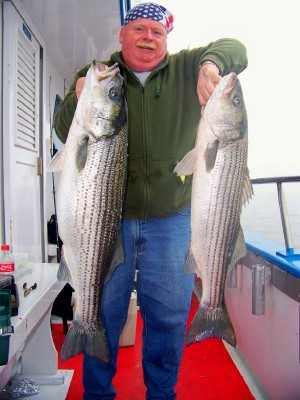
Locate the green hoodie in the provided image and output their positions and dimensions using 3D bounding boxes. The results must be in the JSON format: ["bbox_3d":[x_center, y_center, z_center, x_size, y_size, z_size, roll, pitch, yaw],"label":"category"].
[{"bbox_3d":[0.000,-0.285,1.660,0.760,0.710,0.460,0,4,3],"label":"green hoodie"}]

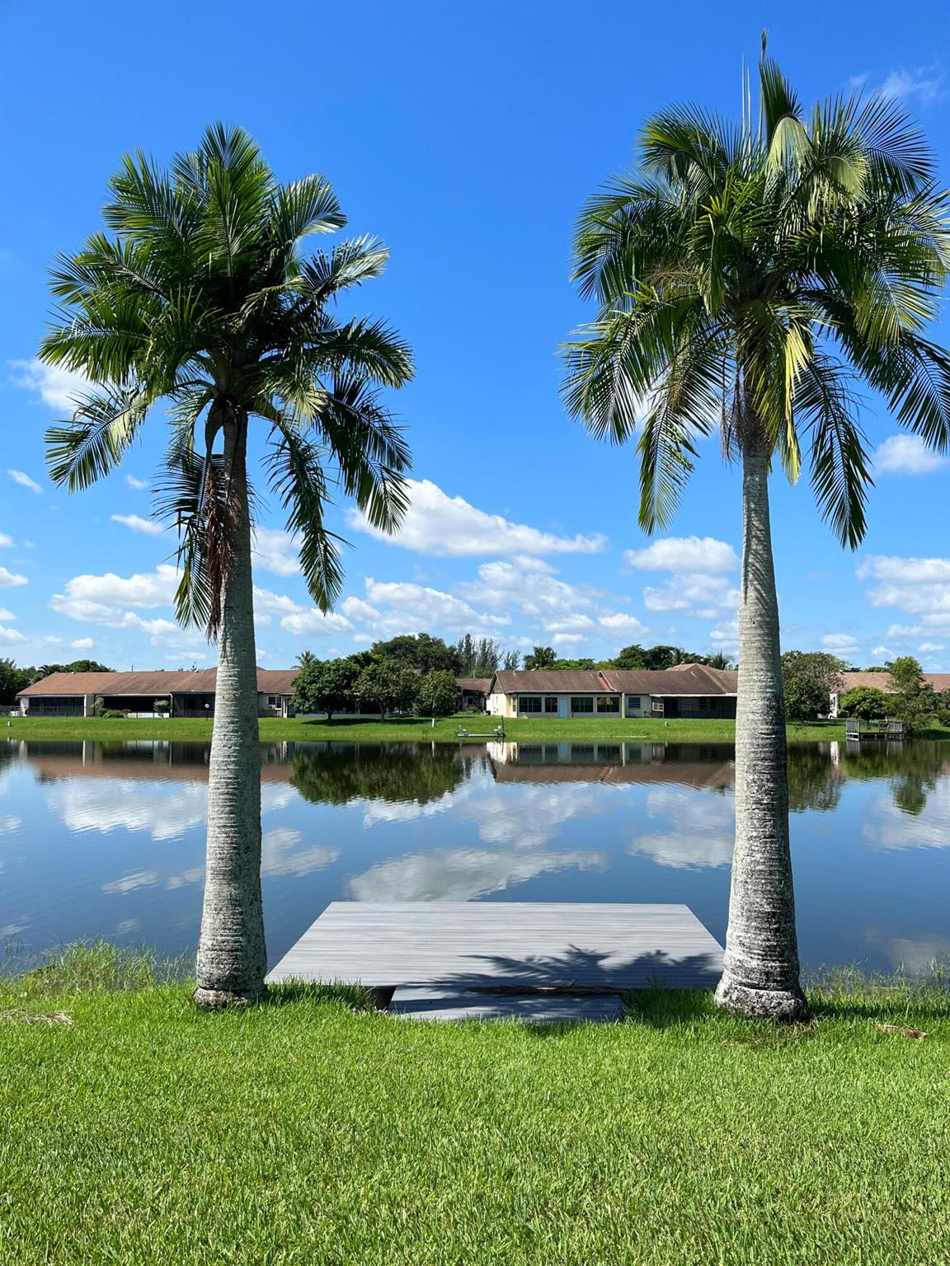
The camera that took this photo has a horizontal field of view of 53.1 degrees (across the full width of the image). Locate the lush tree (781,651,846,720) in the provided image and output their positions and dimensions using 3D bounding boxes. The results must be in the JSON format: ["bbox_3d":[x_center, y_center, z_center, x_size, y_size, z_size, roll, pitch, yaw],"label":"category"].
[{"bbox_3d":[33.244,5.220,93.865,7.200,6.930,6.800,0,-4,0],"label":"lush tree"}]

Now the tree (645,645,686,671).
[{"bbox_3d":[33.012,7.614,164.872,7.500,11.300,7.500,0,-4,0],"label":"tree"}]

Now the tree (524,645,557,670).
[{"bbox_3d":[10.023,7.007,145.863,5.010,9.950,5.000,0,-4,0],"label":"tree"}]

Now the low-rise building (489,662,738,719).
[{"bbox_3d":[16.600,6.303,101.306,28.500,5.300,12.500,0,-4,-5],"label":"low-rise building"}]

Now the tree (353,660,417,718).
[{"bbox_3d":[-8.101,5.388,87.837,6.040,5.770,5.900,0,-4,0],"label":"tree"}]

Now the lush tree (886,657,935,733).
[{"bbox_3d":[38.408,5.415,83.827,4.500,6.740,4.300,0,-4,0],"label":"lush tree"}]

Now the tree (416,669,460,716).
[{"bbox_3d":[-3.379,5.749,88.815,4.070,4.670,4.100,0,-4,0],"label":"tree"}]

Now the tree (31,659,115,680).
[{"bbox_3d":[-61.076,7.850,144.806,12.000,8.020,10.500,0,-4,0],"label":"tree"}]

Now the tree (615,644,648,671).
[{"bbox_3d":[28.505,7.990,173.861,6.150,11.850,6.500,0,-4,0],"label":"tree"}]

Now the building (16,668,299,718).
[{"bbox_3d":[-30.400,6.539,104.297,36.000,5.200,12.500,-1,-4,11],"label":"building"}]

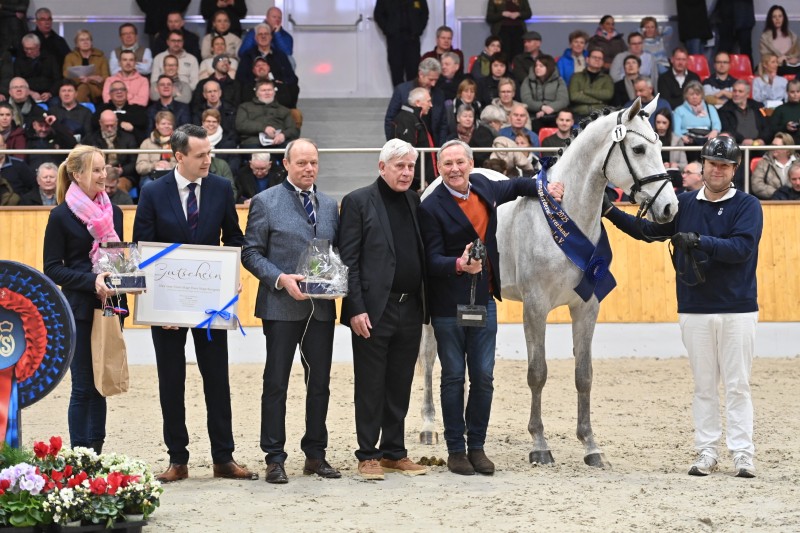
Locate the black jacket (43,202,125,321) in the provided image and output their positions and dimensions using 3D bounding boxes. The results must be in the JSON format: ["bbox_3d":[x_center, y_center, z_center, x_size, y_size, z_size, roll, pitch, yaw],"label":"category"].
[{"bbox_3d":[-1.679,-0.027,11.230,0.430,0.640,0.340,-1,1,-34],"label":"black jacket"}]

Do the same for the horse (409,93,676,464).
[{"bbox_3d":[0.740,0.085,12.050,0.660,2.000,2.280,-1,1,-30],"label":"horse"}]

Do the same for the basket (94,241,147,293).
[{"bbox_3d":[-1.454,0.000,10.980,0.260,0.270,0.200,0,1,-14],"label":"basket"}]

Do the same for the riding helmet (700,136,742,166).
[{"bbox_3d":[1.706,-0.613,11.200,0.220,0.165,0.270,0,1,9],"label":"riding helmet"}]

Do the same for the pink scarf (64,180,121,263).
[{"bbox_3d":[-1.625,-0.227,11.150,0.260,0.430,0.250,-1,1,-34],"label":"pink scarf"}]

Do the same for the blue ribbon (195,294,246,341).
[{"bbox_3d":[-0.924,0.262,10.860,0.260,0.235,0.060,3,1,-3],"label":"blue ribbon"}]

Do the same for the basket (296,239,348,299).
[{"bbox_3d":[-0.395,0.010,10.750,0.260,0.300,0.210,0,1,-9],"label":"basket"}]

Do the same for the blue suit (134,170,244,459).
[{"bbox_3d":[-1.105,0.272,11.030,0.580,1.550,0.380,0,1,-6],"label":"blue suit"}]

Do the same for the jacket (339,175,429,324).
[{"bbox_3d":[-0.077,-0.079,11.150,0.500,0.790,0.310,0,1,-22],"label":"jacket"}]

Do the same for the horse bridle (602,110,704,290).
[{"bbox_3d":[1.357,-0.375,11.300,0.520,0.930,0.280,1,1,30],"label":"horse bridle"}]

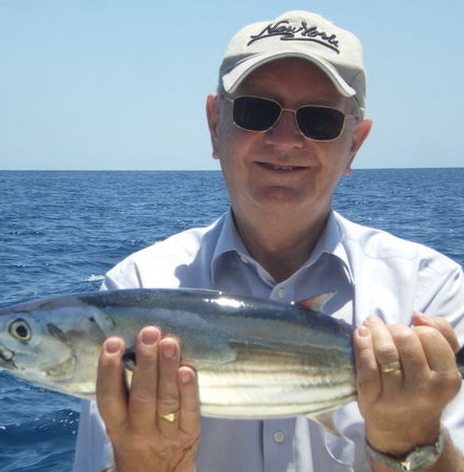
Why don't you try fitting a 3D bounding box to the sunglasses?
[{"bbox_3d":[0.067,-0.137,1.790,0.138,0.045,0.140,8,4,4],"label":"sunglasses"}]

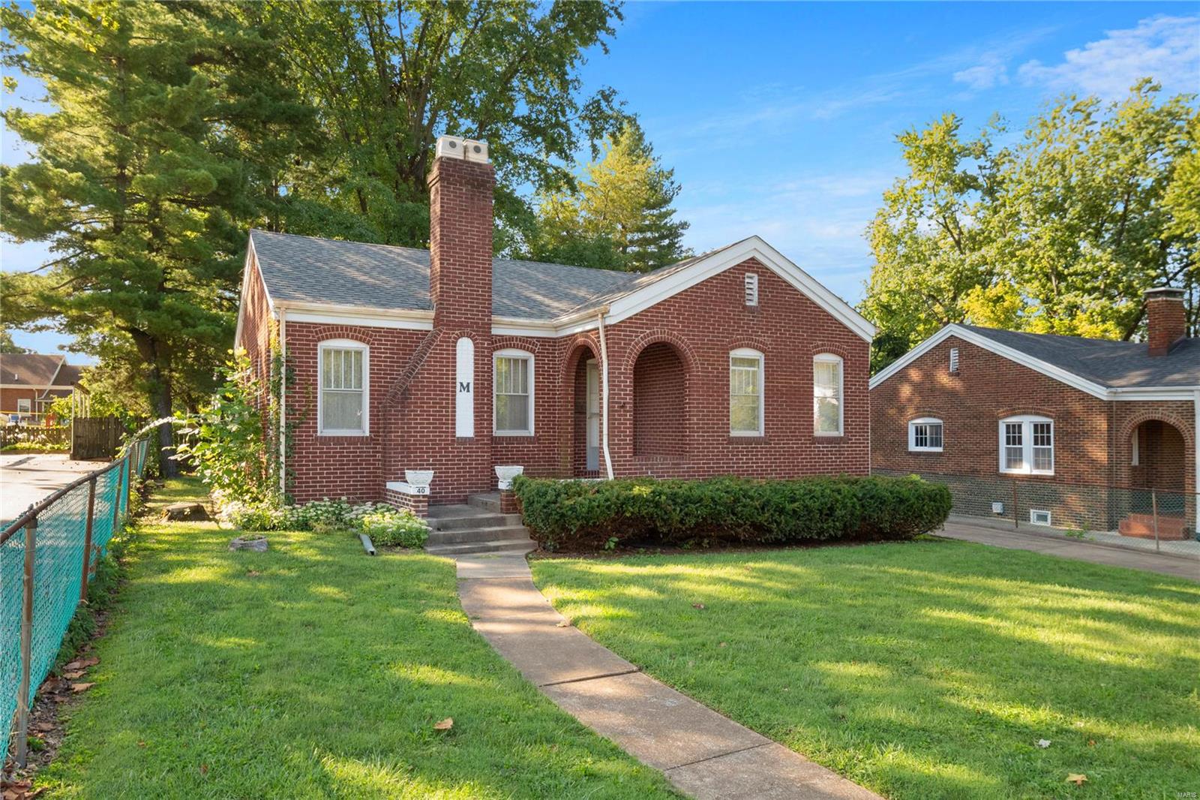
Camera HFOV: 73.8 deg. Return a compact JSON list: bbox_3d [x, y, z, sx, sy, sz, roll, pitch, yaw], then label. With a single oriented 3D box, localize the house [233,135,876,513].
[{"bbox_3d":[-1.872,-1.015,17.645,10.600,6.500,11.100,1,-3,-28],"label":"house"}]

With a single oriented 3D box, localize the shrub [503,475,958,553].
[{"bbox_3d":[2.664,1.794,13.240,8.600,1.070,1.200,1,-3,-28],"label":"shrub"}]

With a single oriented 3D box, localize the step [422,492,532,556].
[{"bbox_3d":[-2.135,1.824,11.931,1.750,0.620,2.500,1,-3,-28],"label":"step"}]

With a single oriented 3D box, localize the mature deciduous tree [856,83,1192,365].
[{"bbox_3d":[16.917,-4.244,31.230,13.000,16.200,12.000,1,-3,-28],"label":"mature deciduous tree"}]

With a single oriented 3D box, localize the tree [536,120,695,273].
[{"bbox_3d":[0.498,-4.254,34.233,7.000,15.300,7.000,1,-3,-28],"label":"tree"}]

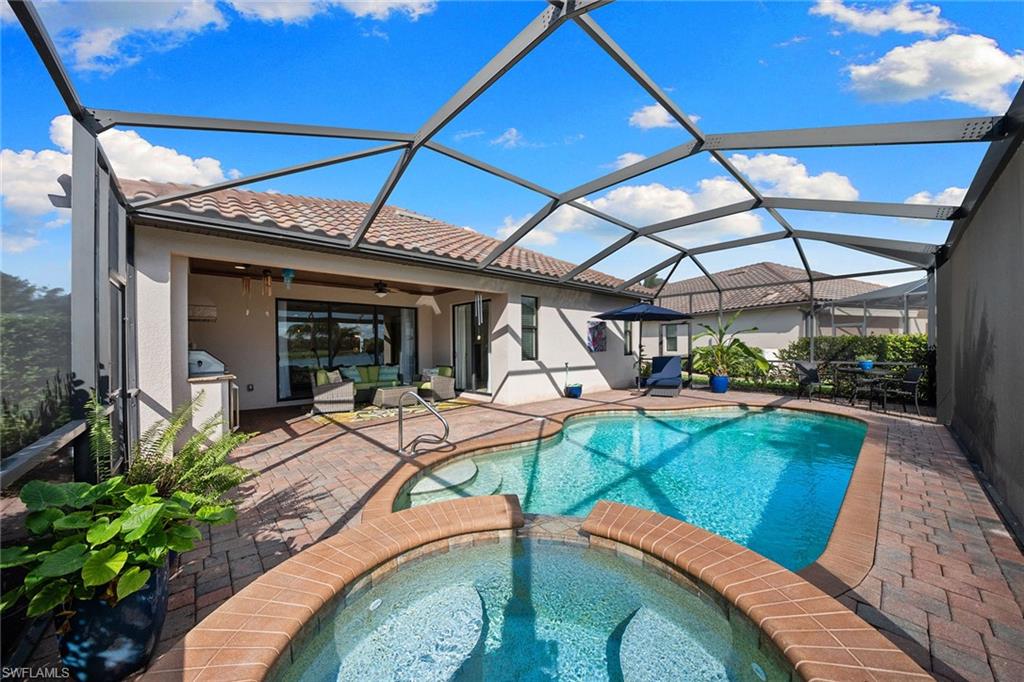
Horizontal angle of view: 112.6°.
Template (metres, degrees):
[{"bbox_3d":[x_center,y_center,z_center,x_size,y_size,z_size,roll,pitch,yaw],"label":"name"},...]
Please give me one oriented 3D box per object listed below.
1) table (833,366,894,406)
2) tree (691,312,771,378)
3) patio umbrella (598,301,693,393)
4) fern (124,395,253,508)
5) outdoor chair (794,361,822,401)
[{"bbox_3d":[7.870,1.055,7.600,1.020,0.730,1.020,-1,1,-41],"label":"table"},{"bbox_3d":[5.980,0.100,9.400,1.800,1.770,1.650,0,1,33],"label":"tree"},{"bbox_3d":[3.560,0.185,9.350,2.530,2.430,2.530,0,1,21],"label":"patio umbrella"},{"bbox_3d":[-2.270,0.760,2.400,0.750,0.780,0.780,-1,1,-44],"label":"fern"},{"bbox_3d":[7.100,0.945,8.080,0.620,0.930,0.580,0,1,22],"label":"outdoor chair"}]

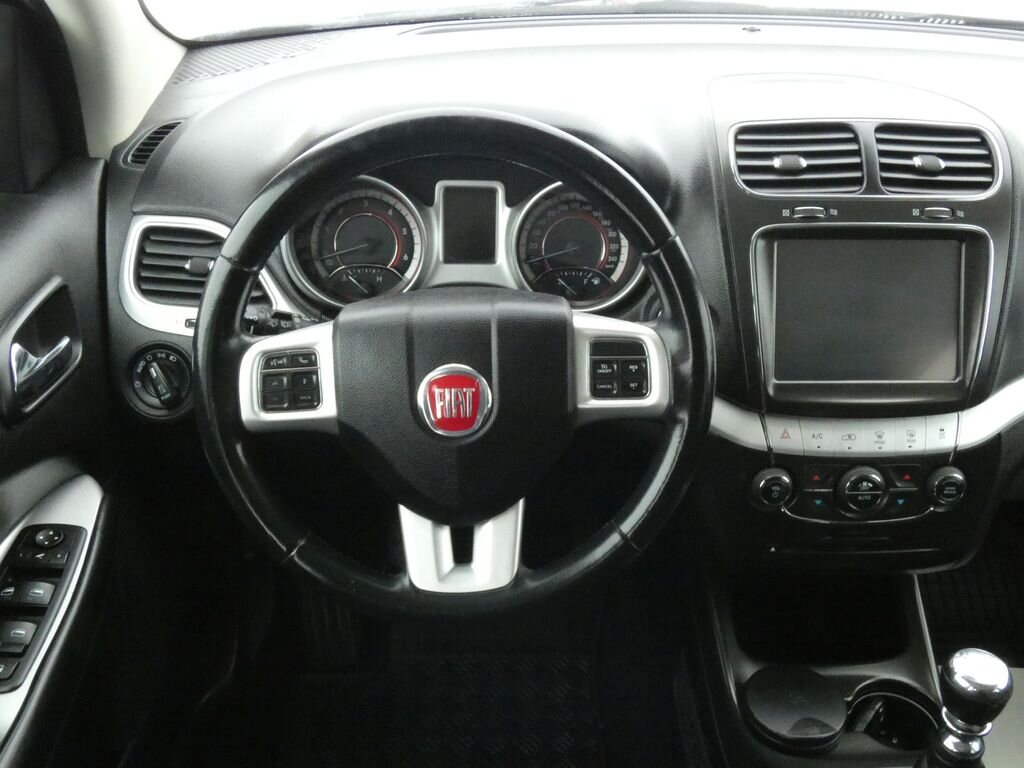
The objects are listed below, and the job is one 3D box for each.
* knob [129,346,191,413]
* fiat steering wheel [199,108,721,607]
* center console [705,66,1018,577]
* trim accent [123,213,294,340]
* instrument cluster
[{"bbox_3d":[-0.320,-0.004,0.942,0.057,0.061,0.035,0,7,4],"label":"knob"},{"bbox_3d":[-0.043,-0.010,0.785,0.386,0.386,0.100,0,13,0],"label":"fiat steering wheel"},{"bbox_3d":[0.334,-0.062,1.010,0.292,0.470,0.140,0,8,0],"label":"center console"},{"bbox_3d":[-0.277,-0.099,0.948,0.163,0.115,0.060,1,7,5],"label":"trim accent"},{"bbox_3d":[-0.044,-0.127,0.940,0.325,0.125,0.060,0,6,0],"label":"instrument cluster"}]

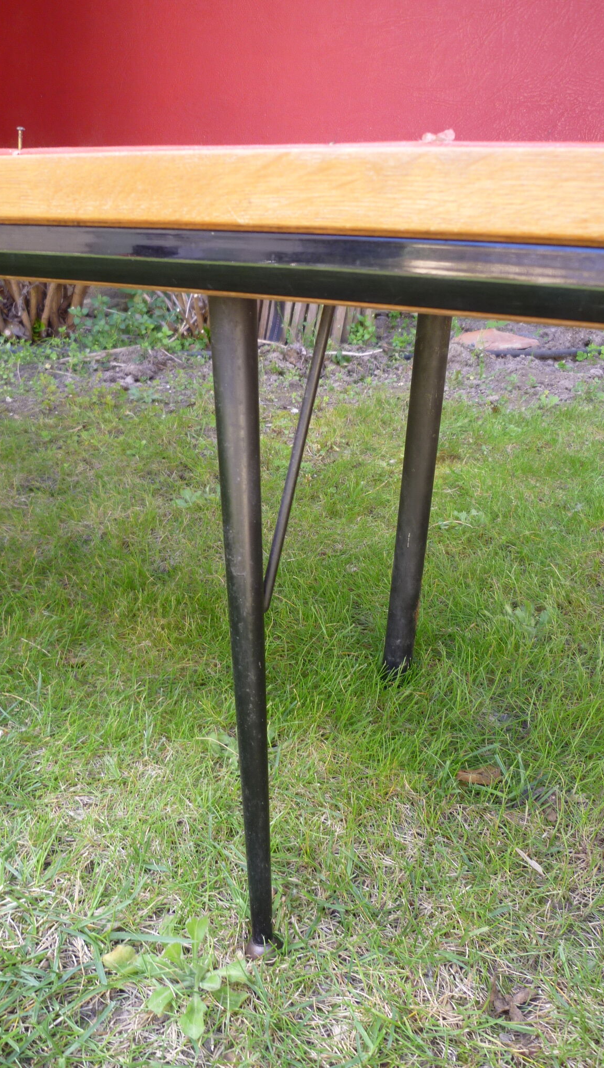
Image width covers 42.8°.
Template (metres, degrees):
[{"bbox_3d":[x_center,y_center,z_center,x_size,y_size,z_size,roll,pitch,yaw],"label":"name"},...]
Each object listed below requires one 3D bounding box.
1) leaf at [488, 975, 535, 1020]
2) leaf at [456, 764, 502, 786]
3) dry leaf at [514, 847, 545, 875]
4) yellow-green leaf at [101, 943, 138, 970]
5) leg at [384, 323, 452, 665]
[{"bbox_3d":[0.180,0.398,0.662,0.037,0.016,0.033,-1,29,0],"label":"leaf"},{"bbox_3d":[0.202,0.275,0.880,0.050,0.014,0.026,-1,29,0],"label":"leaf"},{"bbox_3d":[0.230,0.332,0.782,0.009,0.007,0.037,-19,33,-30],"label":"dry leaf"},{"bbox_3d":[-0.166,0.384,0.699,0.034,0.014,0.023,-1,29,0],"label":"yellow-green leaf"},{"bbox_3d":[0.136,-0.050,0.923,0.039,0.563,0.039,1,28,-1],"label":"leg"}]

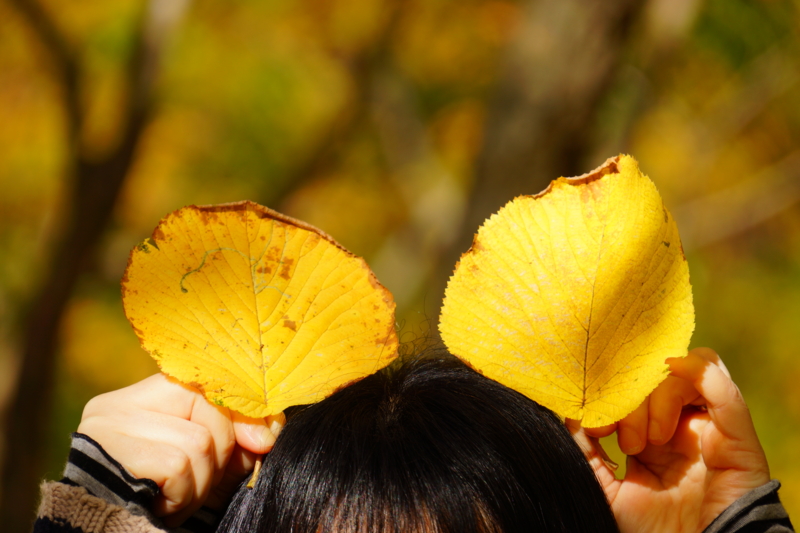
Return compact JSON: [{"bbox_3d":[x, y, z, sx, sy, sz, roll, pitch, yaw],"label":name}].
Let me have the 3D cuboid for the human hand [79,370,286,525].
[{"bbox_3d":[-0.097,0.081,2.750,0.092,0.068,0.078,-1,4,-12],"label":"human hand"}]

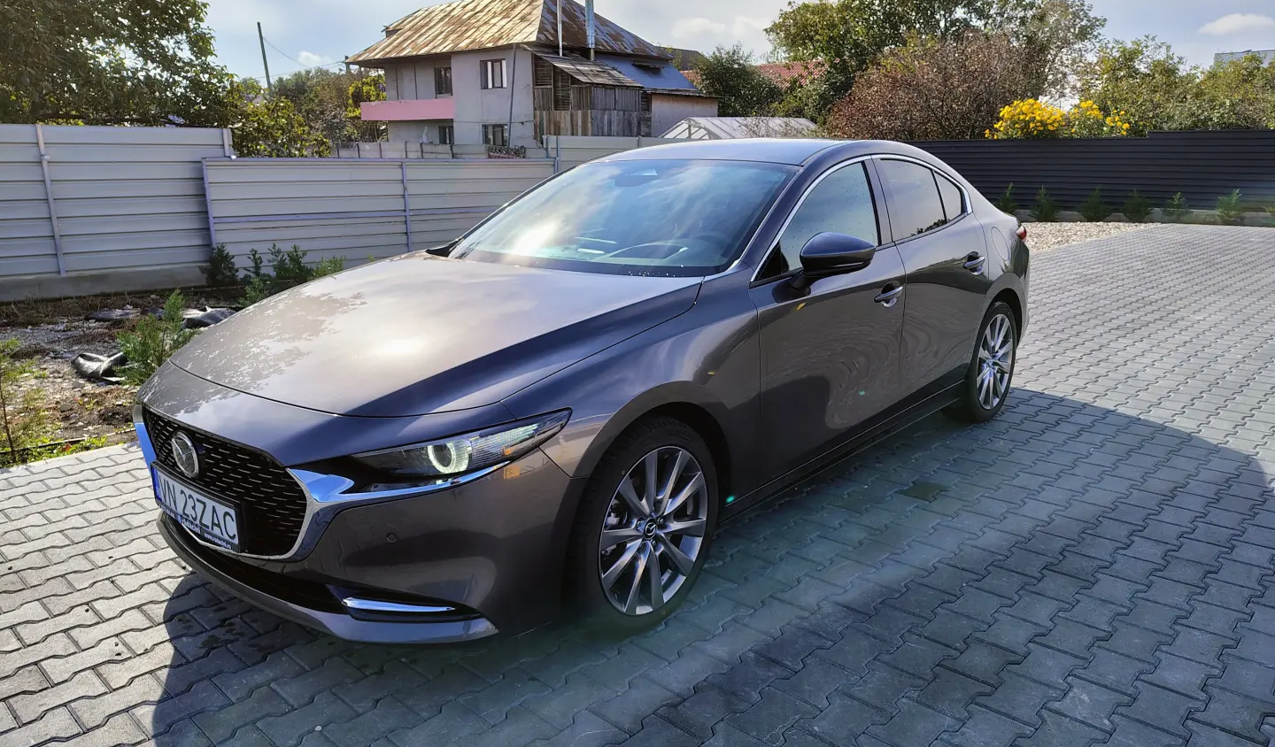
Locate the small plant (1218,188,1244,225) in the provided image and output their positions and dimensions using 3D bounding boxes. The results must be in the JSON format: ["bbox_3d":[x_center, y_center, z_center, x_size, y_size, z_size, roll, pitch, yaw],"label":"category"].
[{"bbox_3d":[11.809,-3.325,17.600,0.540,0.693,0.540,9,16,32],"label":"small plant"}]

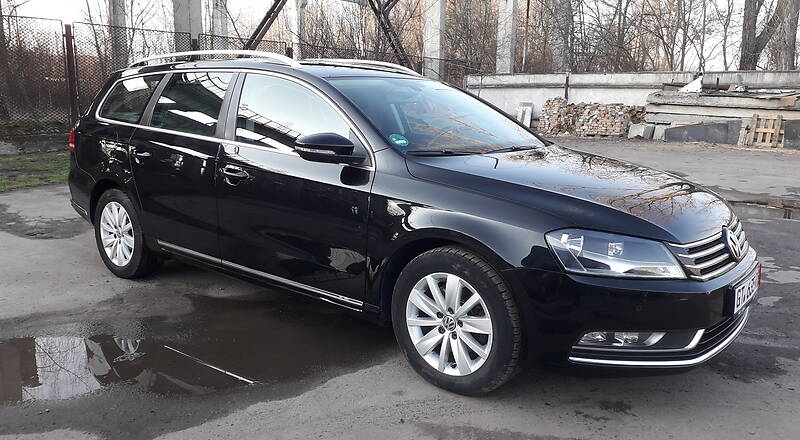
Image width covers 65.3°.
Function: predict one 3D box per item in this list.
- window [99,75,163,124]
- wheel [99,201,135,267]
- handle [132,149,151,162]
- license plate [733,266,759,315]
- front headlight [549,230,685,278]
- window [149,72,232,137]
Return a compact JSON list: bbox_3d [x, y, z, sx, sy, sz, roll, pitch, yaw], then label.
[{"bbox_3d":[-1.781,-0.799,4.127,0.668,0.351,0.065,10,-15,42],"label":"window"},{"bbox_3d":[-1.872,0.089,4.291,0.440,0.440,0.160,9,13,38],"label":"wheel"},{"bbox_3d":[-1.593,-0.397,3.860,0.205,0.080,0.060,9,13,38],"label":"handle"},{"bbox_3d":[1.469,0.288,2.633,0.020,0.112,0.520,9,13,38],"label":"license plate"},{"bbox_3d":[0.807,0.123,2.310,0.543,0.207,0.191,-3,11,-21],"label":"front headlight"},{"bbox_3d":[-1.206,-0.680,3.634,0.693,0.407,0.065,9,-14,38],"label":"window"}]

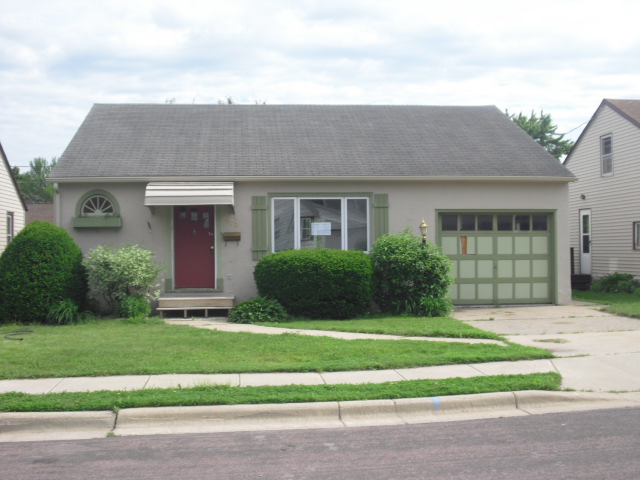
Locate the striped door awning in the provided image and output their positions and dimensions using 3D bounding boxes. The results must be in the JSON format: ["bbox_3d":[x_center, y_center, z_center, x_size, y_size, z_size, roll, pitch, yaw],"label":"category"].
[{"bbox_3d":[-2.798,-1.007,17.654,1.862,0.554,0.950,0,-1,-6],"label":"striped door awning"}]

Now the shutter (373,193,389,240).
[{"bbox_3d":[1.398,-0.320,18.503,0.333,1.436,0.050,0,-1,-6],"label":"shutter"}]

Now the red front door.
[{"bbox_3d":[-2.791,0.074,18.098,0.892,2.000,0.070,0,-1,-5],"label":"red front door"}]

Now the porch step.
[{"bbox_3d":[-2.607,1.407,17.347,1.557,0.407,1.400,0,-1,-5],"label":"porch step"}]

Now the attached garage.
[{"bbox_3d":[4.073,0.426,18.762,2.657,2.121,0.100,0,-1,-5],"label":"attached garage"}]

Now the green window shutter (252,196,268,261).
[{"bbox_3d":[-1.346,-0.254,18.238,0.339,1.435,0.050,0,-1,-6],"label":"green window shutter"}]

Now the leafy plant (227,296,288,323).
[{"bbox_3d":[-1.289,1.467,17.050,1.240,0.520,1.050,0,-1,-6],"label":"leafy plant"}]

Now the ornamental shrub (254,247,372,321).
[{"bbox_3d":[-0.139,0.909,17.400,2.480,1.440,1.400,0,-1,-6],"label":"ornamental shrub"}]

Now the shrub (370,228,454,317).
[{"bbox_3d":[1.961,0.659,17.264,1.776,1.806,1.600,0,-1,-5],"label":"shrub"}]

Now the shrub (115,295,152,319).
[{"bbox_3d":[-3.858,1.376,16.833,0.773,0.496,0.650,0,-1,-5],"label":"shrub"}]

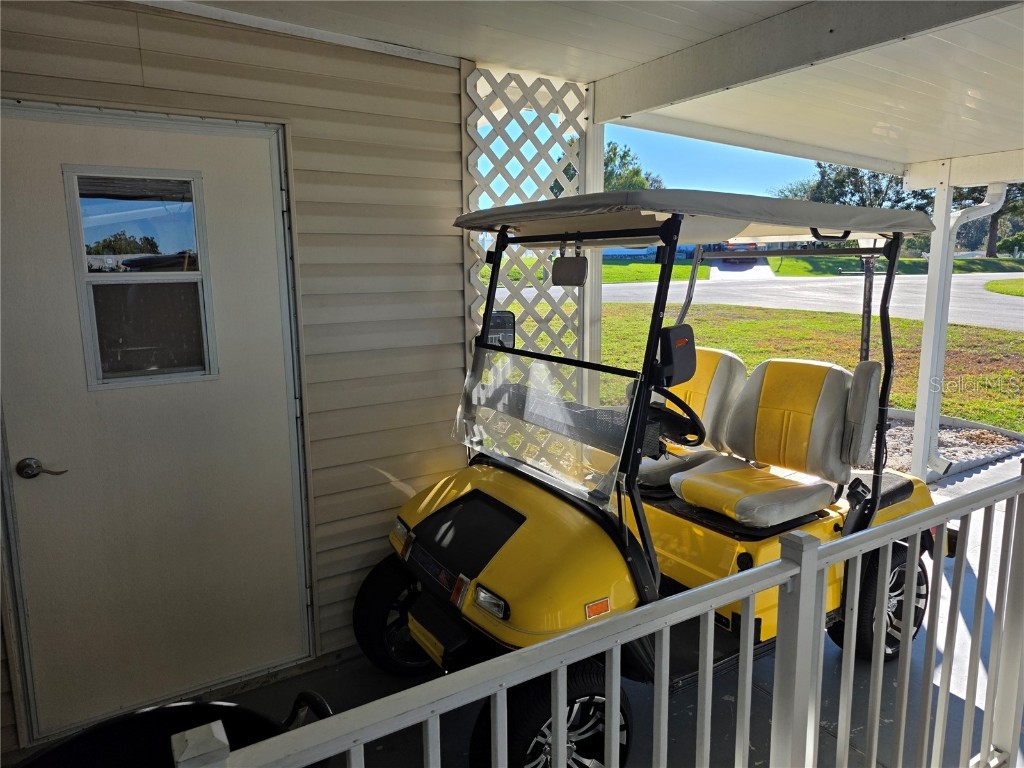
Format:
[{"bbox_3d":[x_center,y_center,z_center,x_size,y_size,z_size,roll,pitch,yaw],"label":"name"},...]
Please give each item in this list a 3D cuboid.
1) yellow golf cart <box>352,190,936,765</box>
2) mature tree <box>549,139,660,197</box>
[{"bbox_3d":[0.675,0.225,2.737,2.420,1.830,1.170,-6,10,-31],"label":"yellow golf cart"},{"bbox_3d":[6.254,-12.609,46.000,7.200,8.000,7.000,-1,9,0],"label":"mature tree"}]

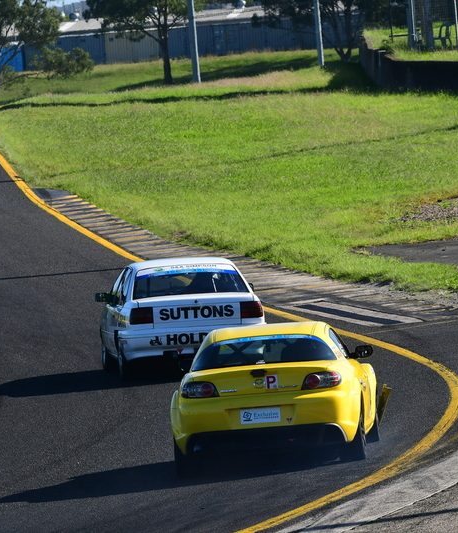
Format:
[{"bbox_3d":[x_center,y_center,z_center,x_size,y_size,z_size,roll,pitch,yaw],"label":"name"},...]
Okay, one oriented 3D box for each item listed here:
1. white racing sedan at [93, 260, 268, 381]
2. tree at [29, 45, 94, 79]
[{"bbox_3d":[-0.597,0.602,85.474,1.820,1.390,4.850,-3,2,-5],"label":"white racing sedan"},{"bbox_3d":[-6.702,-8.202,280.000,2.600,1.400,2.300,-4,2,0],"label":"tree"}]

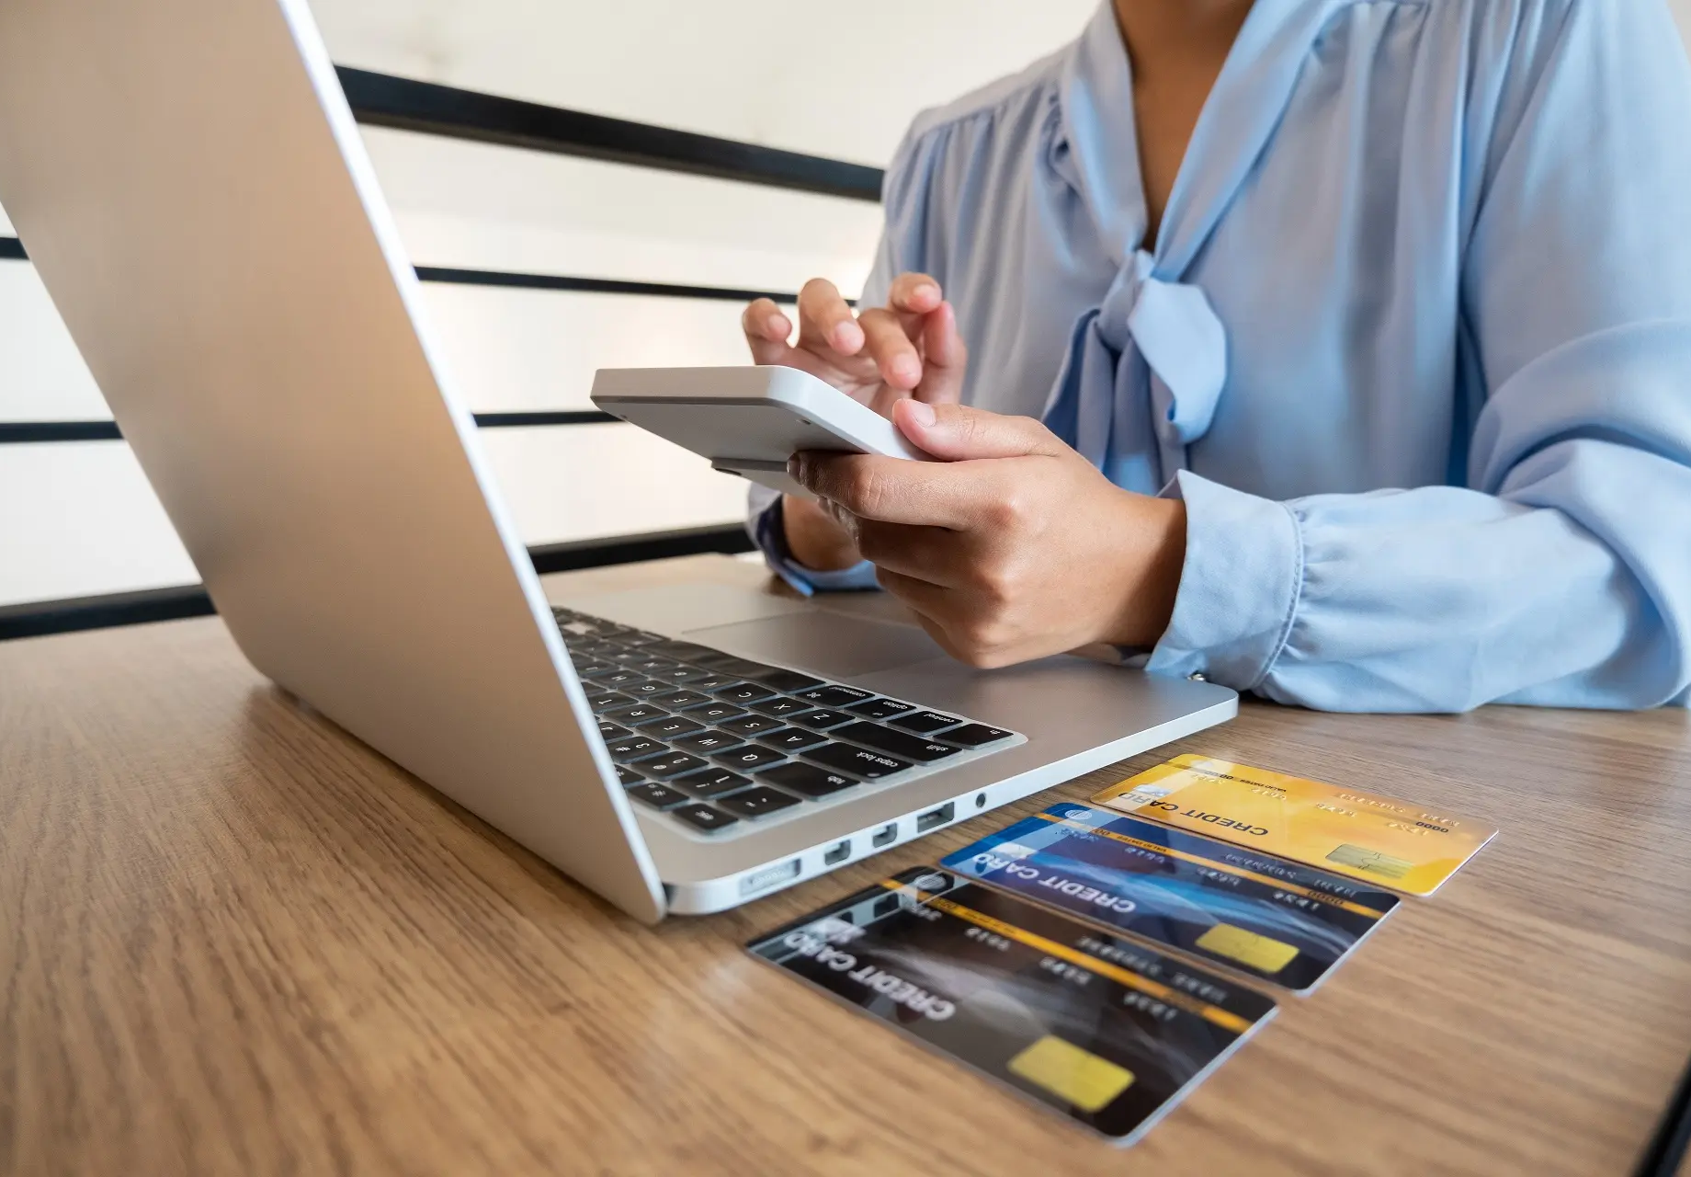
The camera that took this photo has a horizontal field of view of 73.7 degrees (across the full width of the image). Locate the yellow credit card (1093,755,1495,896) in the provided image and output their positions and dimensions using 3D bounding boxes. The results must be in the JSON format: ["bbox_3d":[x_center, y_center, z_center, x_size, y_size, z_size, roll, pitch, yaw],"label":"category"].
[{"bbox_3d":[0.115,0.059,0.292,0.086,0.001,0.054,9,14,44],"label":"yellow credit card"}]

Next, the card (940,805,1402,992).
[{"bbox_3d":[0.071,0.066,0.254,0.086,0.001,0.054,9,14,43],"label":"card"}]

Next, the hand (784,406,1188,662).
[{"bbox_3d":[0.049,-0.021,0.387,0.130,0.086,0.078,0,10,6],"label":"hand"}]

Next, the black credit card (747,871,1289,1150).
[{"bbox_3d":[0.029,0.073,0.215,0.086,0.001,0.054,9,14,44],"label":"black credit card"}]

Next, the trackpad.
[{"bbox_3d":[-0.006,0.021,0.455,0.074,0.002,0.103,-10,14,-42],"label":"trackpad"}]

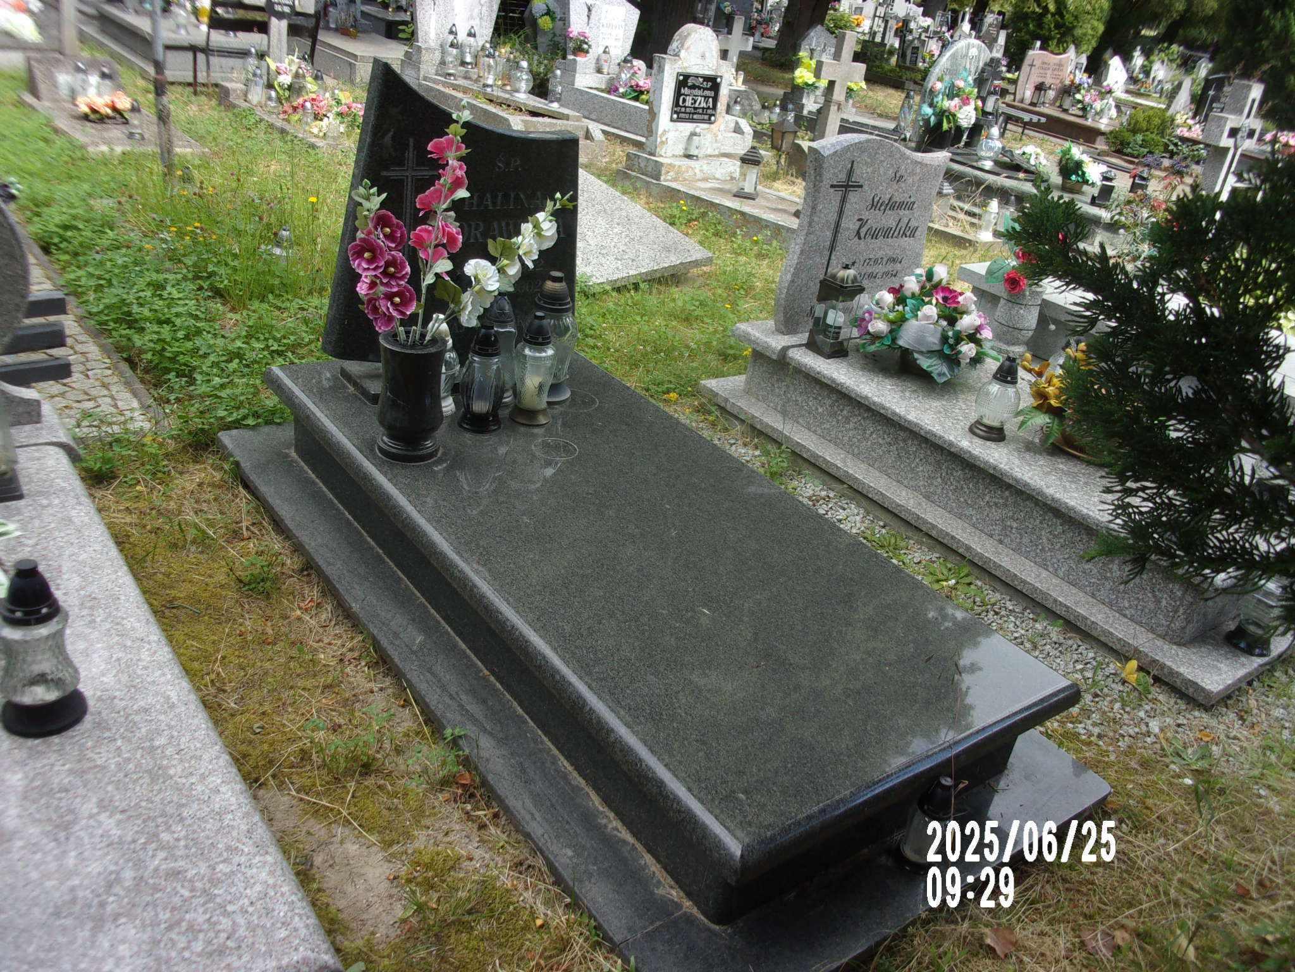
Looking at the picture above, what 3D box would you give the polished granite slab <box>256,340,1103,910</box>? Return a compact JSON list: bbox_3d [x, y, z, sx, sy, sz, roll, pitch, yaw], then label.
[{"bbox_3d":[-0.091,0.127,2.331,0.869,0.225,1.819,-12,34,-36],"label":"polished granite slab"}]

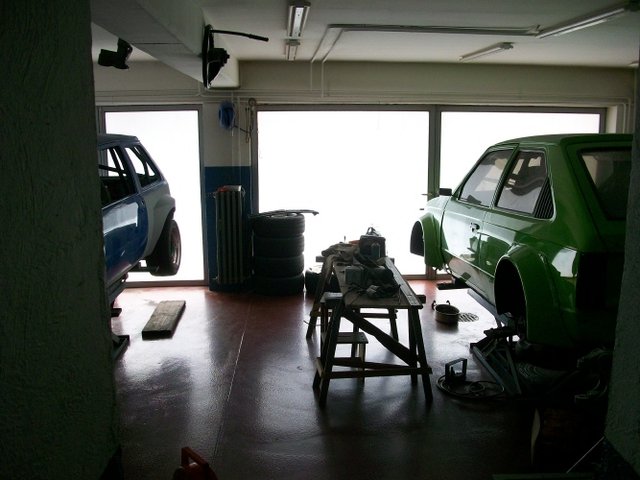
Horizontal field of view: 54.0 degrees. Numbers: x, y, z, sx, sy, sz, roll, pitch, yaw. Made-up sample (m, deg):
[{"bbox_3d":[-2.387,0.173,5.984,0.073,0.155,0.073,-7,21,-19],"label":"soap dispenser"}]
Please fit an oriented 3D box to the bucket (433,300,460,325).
[{"bbox_3d":[1.149,0.658,5.675,0.220,0.120,0.220,-1,10,-3],"label":"bucket"}]

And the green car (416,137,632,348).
[{"bbox_3d":[1.940,-0.215,5.060,1.680,1.180,3.800,-1,7,-3],"label":"green car"}]

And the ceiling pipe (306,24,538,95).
[{"bbox_3d":[0.729,-1.533,5.561,1.540,0.360,2.350,-1,10,-3],"label":"ceiling pipe"}]

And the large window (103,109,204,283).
[{"bbox_3d":[-1.792,-0.460,6.774,1.080,1.940,0.100,-1,10,-3],"label":"large window"}]

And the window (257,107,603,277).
[{"bbox_3d":[1.225,-0.515,7.000,3.800,1.920,0.100,-1,10,-3],"label":"window"}]

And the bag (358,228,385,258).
[{"bbox_3d":[0.453,0.021,5.410,0.210,0.270,0.170,-1,10,-3],"label":"bag"}]

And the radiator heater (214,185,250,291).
[{"bbox_3d":[-0.926,-0.034,6.553,0.320,1.040,0.170,-1,10,-3],"label":"radiator heater"}]

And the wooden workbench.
[{"bbox_3d":[0.305,0.585,4.647,0.750,0.620,1.620,-1,10,-3],"label":"wooden workbench"}]

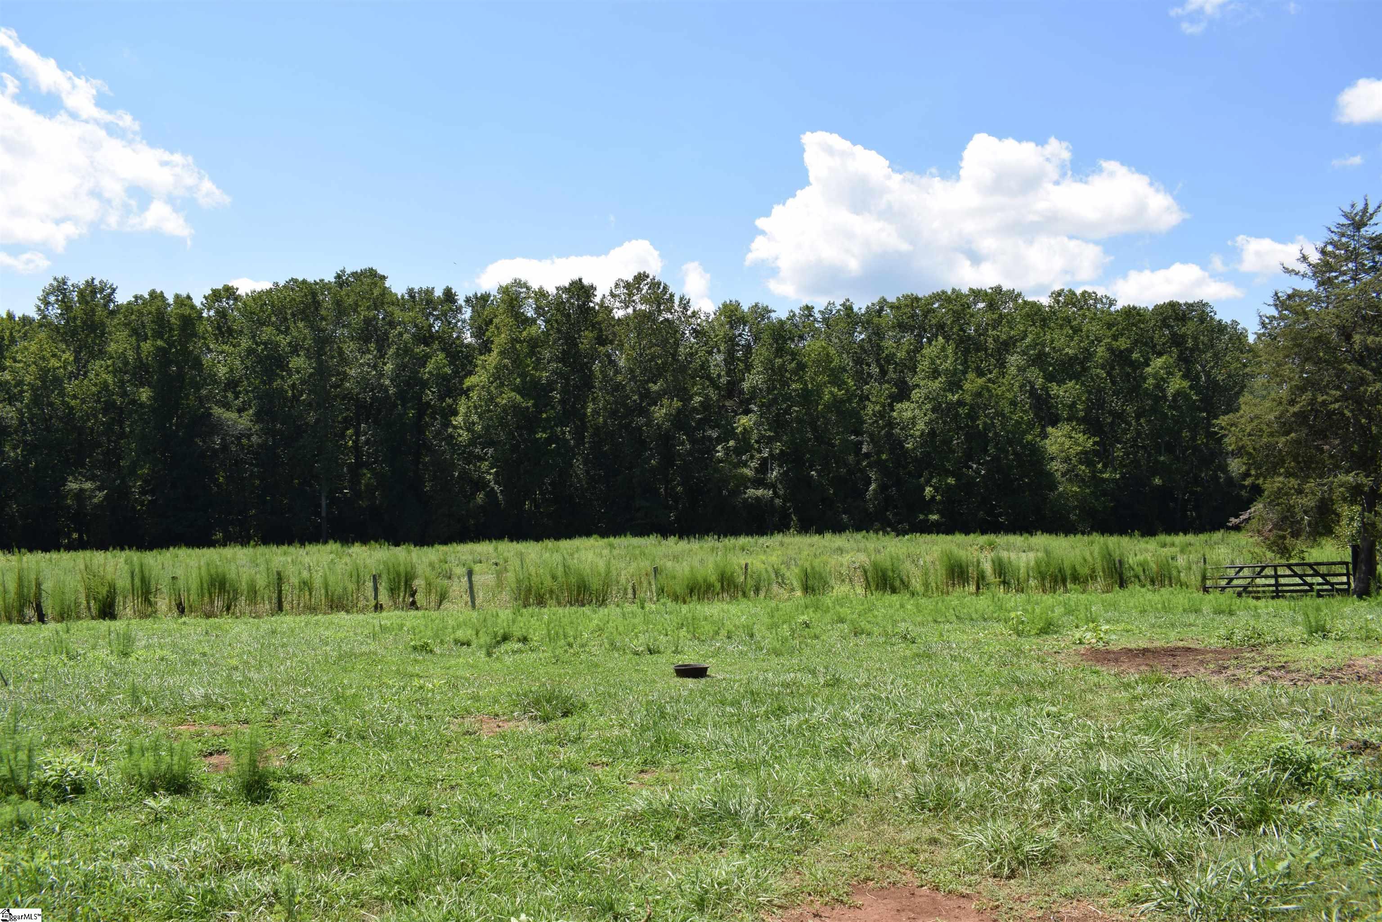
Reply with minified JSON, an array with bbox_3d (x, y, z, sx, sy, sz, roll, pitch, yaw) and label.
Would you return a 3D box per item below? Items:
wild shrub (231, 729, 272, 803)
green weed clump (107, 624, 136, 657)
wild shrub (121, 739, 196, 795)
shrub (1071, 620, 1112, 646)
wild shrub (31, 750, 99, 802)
[{"bbox_3d":[-2.855,1.985,6.750,0.280,0.460,0.280,0,-4,0],"label":"wild shrub"},{"bbox_3d":[-8.361,2.634,15.200,0.420,0.500,0.400,0,-4,0],"label":"green weed clump"},{"bbox_3d":[-3.573,2.051,6.950,0.490,0.350,0.420,0,-4,0],"label":"wild shrub"},{"bbox_3d":[6.270,2.698,16.200,0.620,0.360,0.550,0,-4,0],"label":"shrub"},{"bbox_3d":[-4.128,2.086,6.850,0.440,0.320,0.420,0,-4,0],"label":"wild shrub"}]

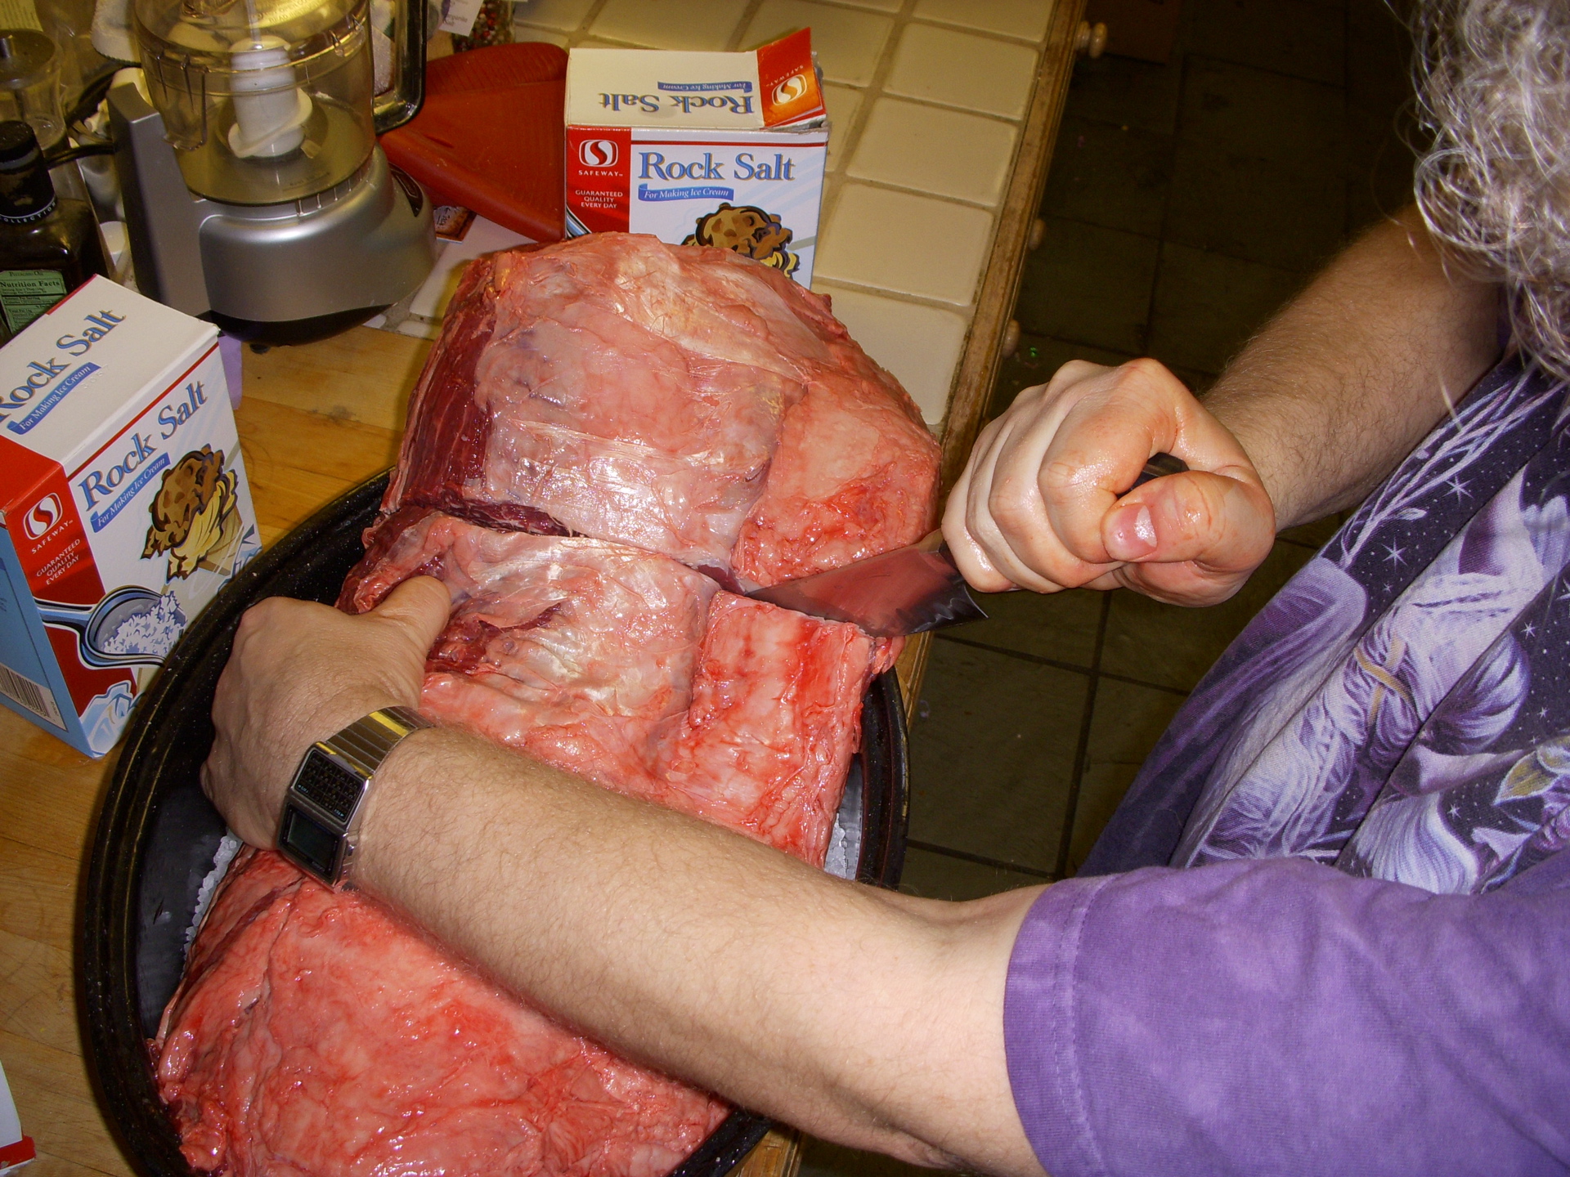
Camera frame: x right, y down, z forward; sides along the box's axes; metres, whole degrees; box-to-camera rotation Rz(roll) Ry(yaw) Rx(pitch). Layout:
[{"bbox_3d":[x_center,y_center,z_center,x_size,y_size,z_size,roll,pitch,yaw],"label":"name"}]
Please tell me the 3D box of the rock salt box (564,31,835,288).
[{"bbox_3d":[-0.056,-0.214,1.008,0.140,0.186,0.074,0,49,-6],"label":"rock salt box"}]

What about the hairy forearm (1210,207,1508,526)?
[{"bbox_3d":[0.258,-0.095,0.745,0.084,0.084,0.255,38,43,24],"label":"hairy forearm"}]

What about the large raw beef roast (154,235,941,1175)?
[{"bbox_3d":[-0.080,0.059,0.788,0.262,0.172,0.495,13,49,5],"label":"large raw beef roast"}]

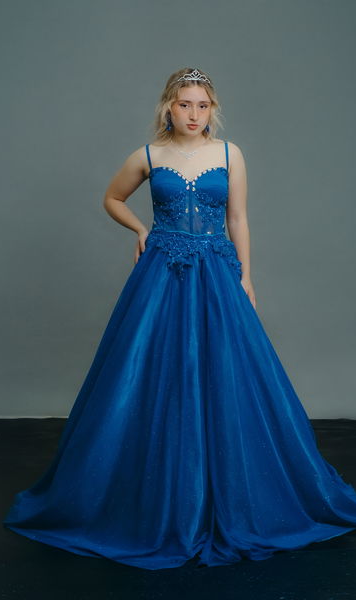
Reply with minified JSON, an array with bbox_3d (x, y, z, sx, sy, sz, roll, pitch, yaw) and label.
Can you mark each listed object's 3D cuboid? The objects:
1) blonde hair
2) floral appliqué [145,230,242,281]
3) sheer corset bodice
[{"bbox_3d":[0.030,-0.678,3.080,0.245,0.265,0.235,0,1,-10],"label":"blonde hair"},{"bbox_3d":[0.054,-0.154,3.060,0.340,0.175,0.230,0,1,-4],"label":"floral appliqué"},{"bbox_3d":[0.033,-0.384,3.070,0.285,0.325,0.235,0,1,-4],"label":"sheer corset bodice"}]

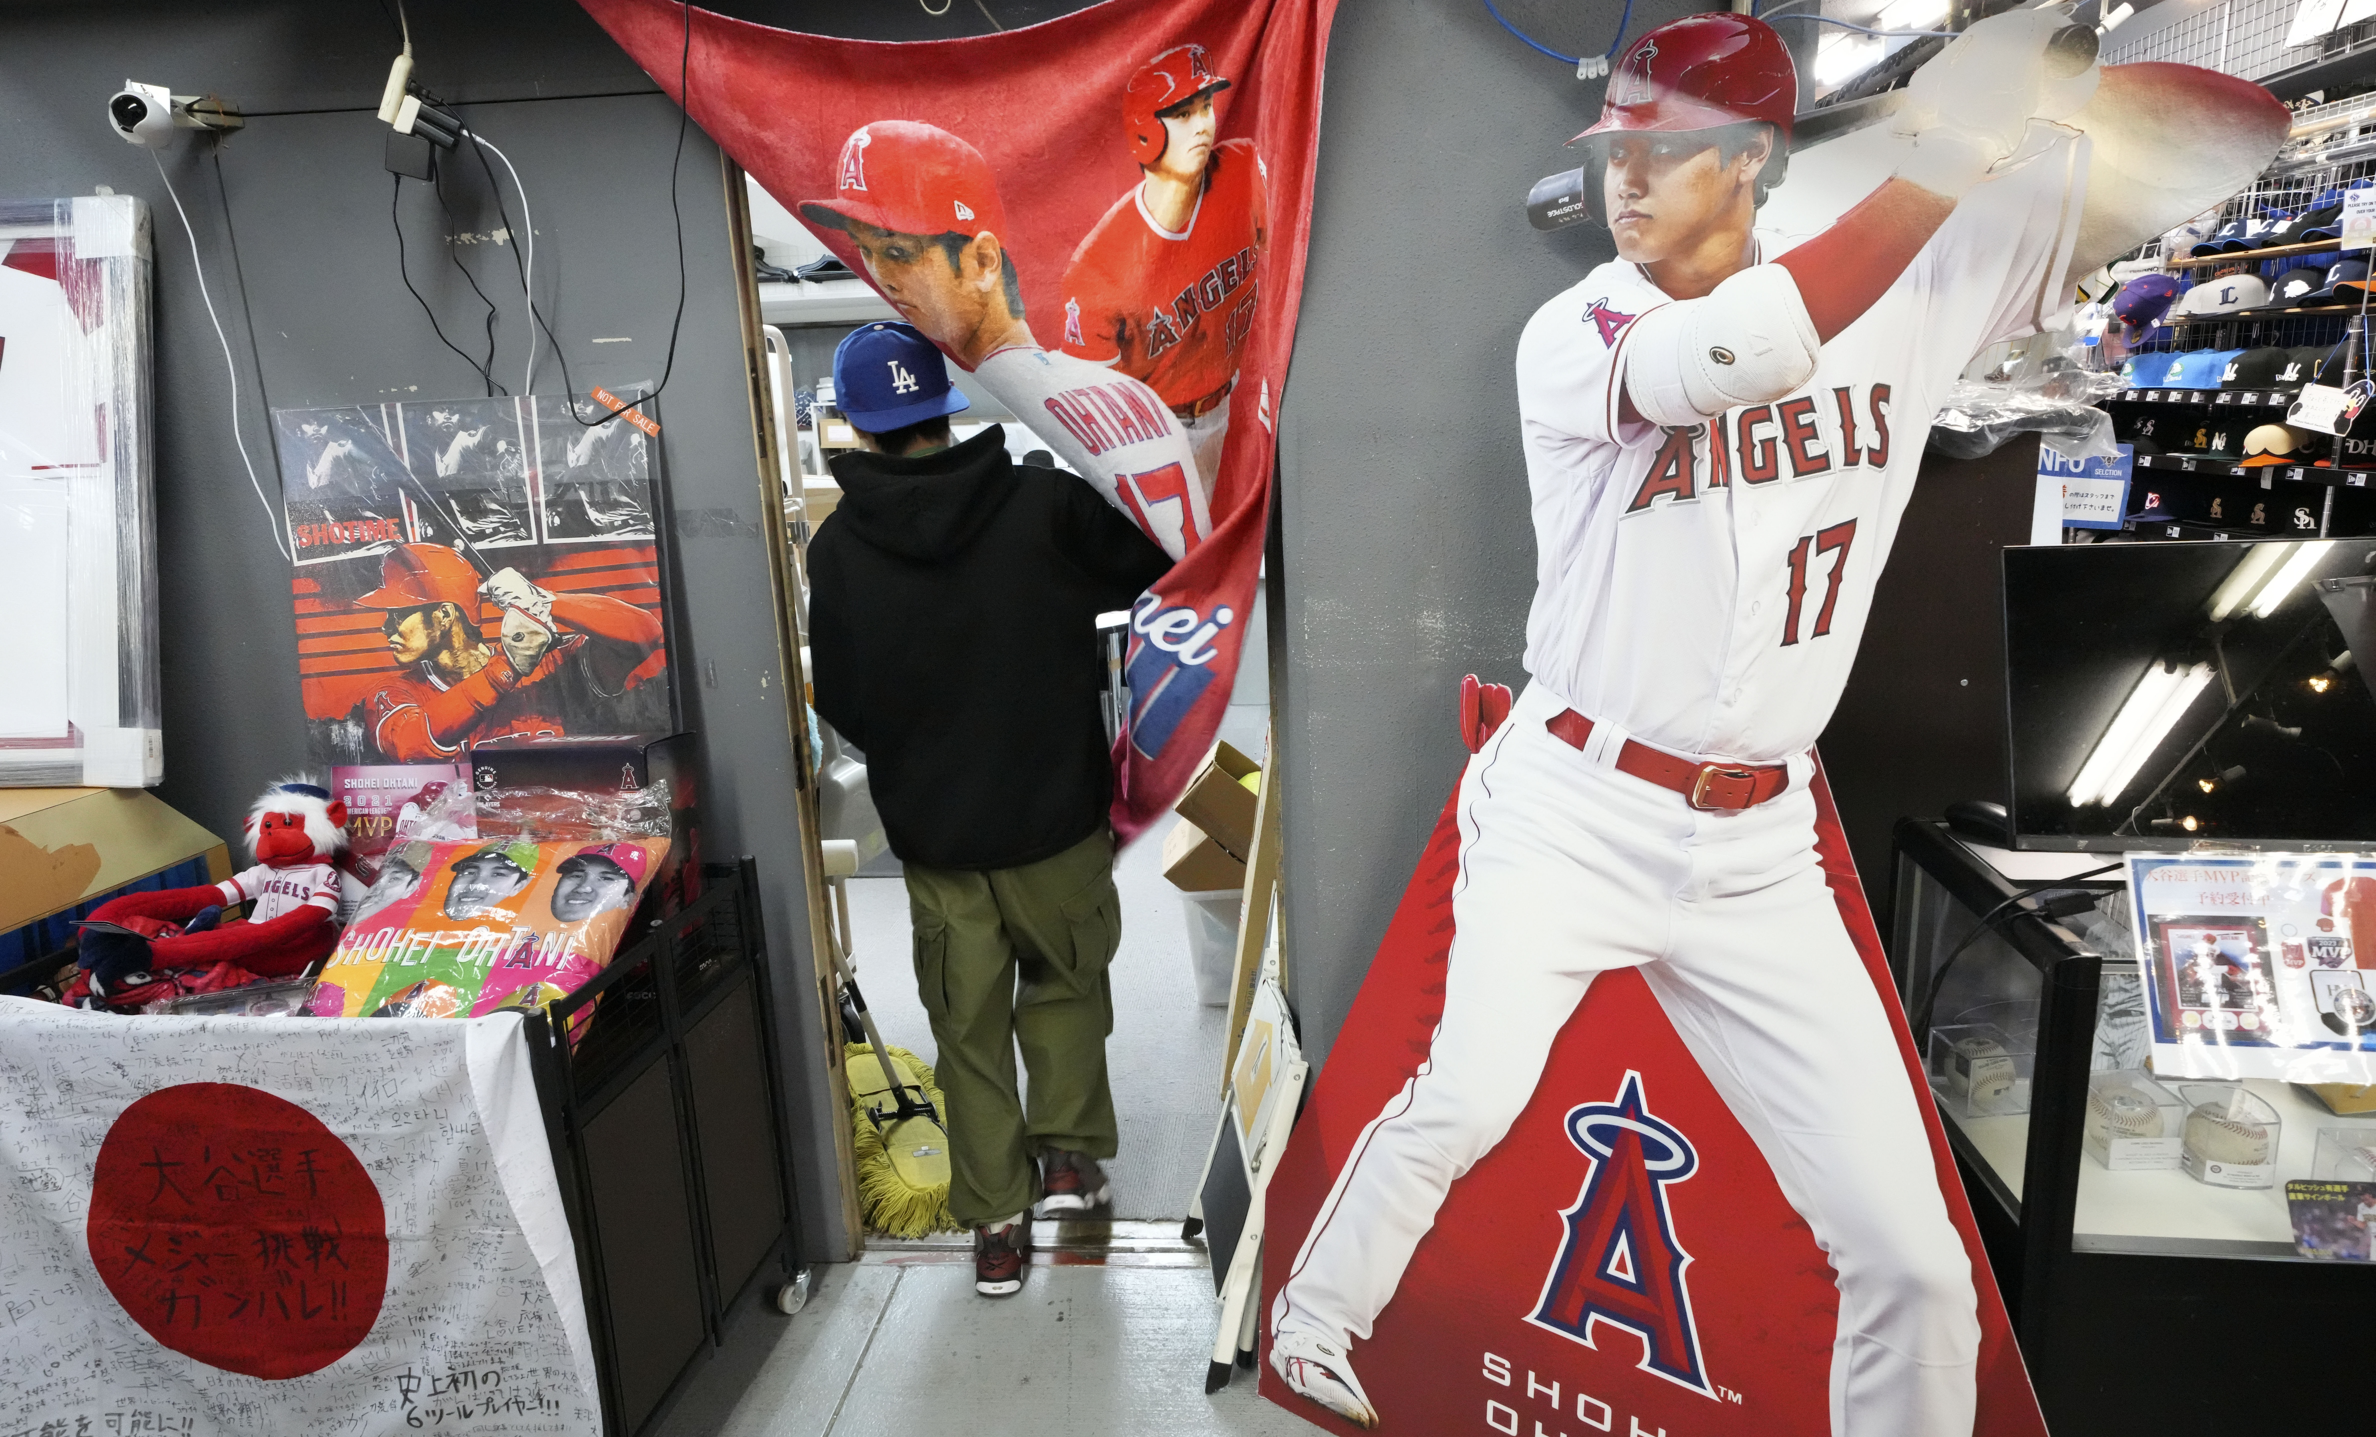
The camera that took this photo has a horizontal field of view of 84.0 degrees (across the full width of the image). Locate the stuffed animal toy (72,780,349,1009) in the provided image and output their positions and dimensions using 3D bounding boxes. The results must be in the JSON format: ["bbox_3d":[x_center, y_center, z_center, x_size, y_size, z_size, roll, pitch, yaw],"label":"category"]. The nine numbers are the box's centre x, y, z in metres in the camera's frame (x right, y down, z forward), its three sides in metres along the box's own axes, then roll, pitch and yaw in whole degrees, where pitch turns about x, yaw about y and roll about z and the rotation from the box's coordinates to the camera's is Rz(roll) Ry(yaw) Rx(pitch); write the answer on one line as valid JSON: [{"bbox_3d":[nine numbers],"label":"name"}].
[{"bbox_3d":[-1.412,0.257,1.940,0.190,0.260,0.270,1,13,16],"label":"stuffed animal toy"}]

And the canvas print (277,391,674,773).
[{"bbox_3d":[-1.151,-0.181,2.158,0.605,0.670,0.030,-5,0,2],"label":"canvas print"}]

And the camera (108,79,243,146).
[{"bbox_3d":[-1.530,-0.912,1.998,0.080,0.085,0.180,-3,13,-3],"label":"camera"}]

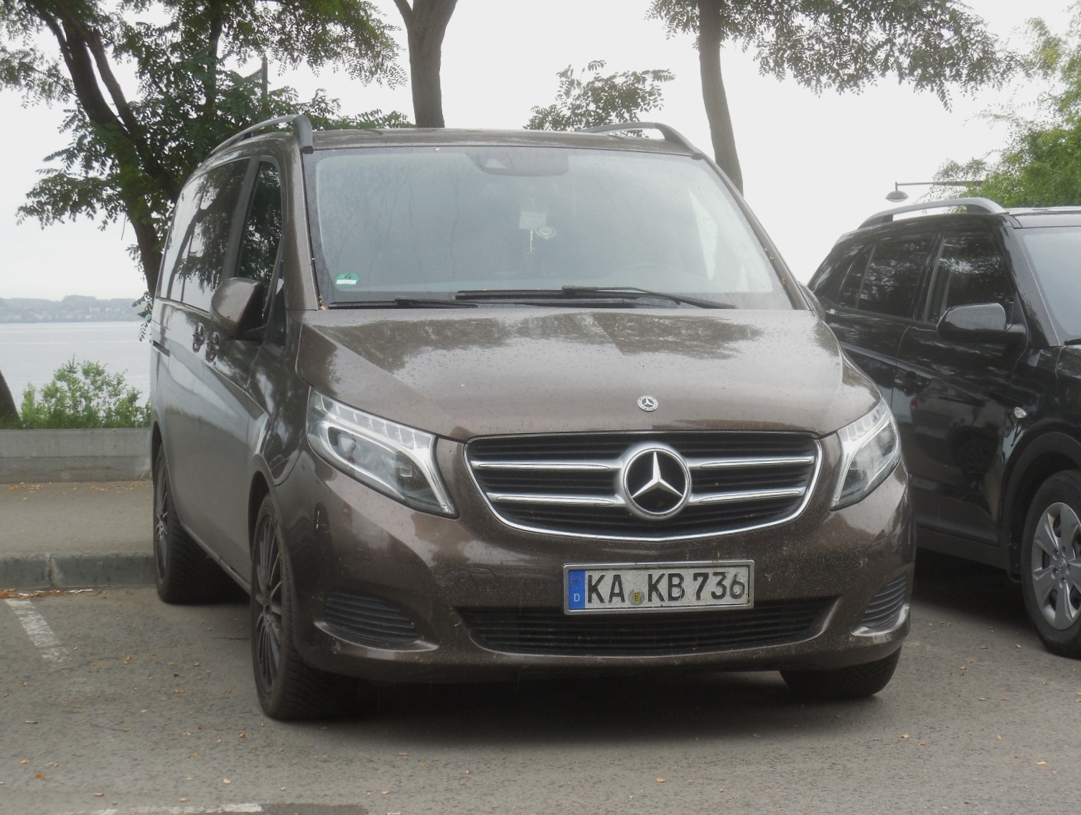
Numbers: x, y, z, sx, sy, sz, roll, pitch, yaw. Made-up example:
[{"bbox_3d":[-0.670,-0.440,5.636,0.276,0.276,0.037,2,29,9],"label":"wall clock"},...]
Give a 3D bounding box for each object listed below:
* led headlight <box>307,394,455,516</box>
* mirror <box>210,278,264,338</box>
[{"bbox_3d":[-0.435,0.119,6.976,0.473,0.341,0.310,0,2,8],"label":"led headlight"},{"bbox_3d":[-0.968,-0.315,7.985,0.180,0.190,0.200,0,2,1],"label":"mirror"}]

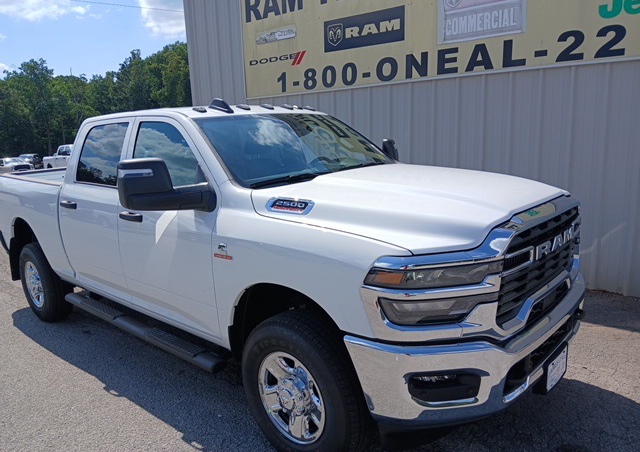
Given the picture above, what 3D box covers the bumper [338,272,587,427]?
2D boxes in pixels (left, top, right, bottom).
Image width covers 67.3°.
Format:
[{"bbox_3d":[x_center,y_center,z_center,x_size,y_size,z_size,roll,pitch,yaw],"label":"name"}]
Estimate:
[{"bbox_3d":[1.014,0.551,2.755,0.660,0.420,2.000,6,14,41],"label":"bumper"}]

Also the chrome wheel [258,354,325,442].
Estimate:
[{"bbox_3d":[-0.102,0.880,2.552,0.490,0.490,0.200,6,13,42],"label":"chrome wheel"}]

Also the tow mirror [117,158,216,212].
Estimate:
[{"bbox_3d":[-0.848,-0.226,2.649,0.250,0.300,0.420,6,13,42],"label":"tow mirror"}]

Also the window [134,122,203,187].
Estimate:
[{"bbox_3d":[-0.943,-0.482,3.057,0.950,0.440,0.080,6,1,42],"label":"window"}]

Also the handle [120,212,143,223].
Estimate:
[{"bbox_3d":[-1.322,-0.061,3.368,0.225,0.052,0.055,6,14,41],"label":"handle"}]

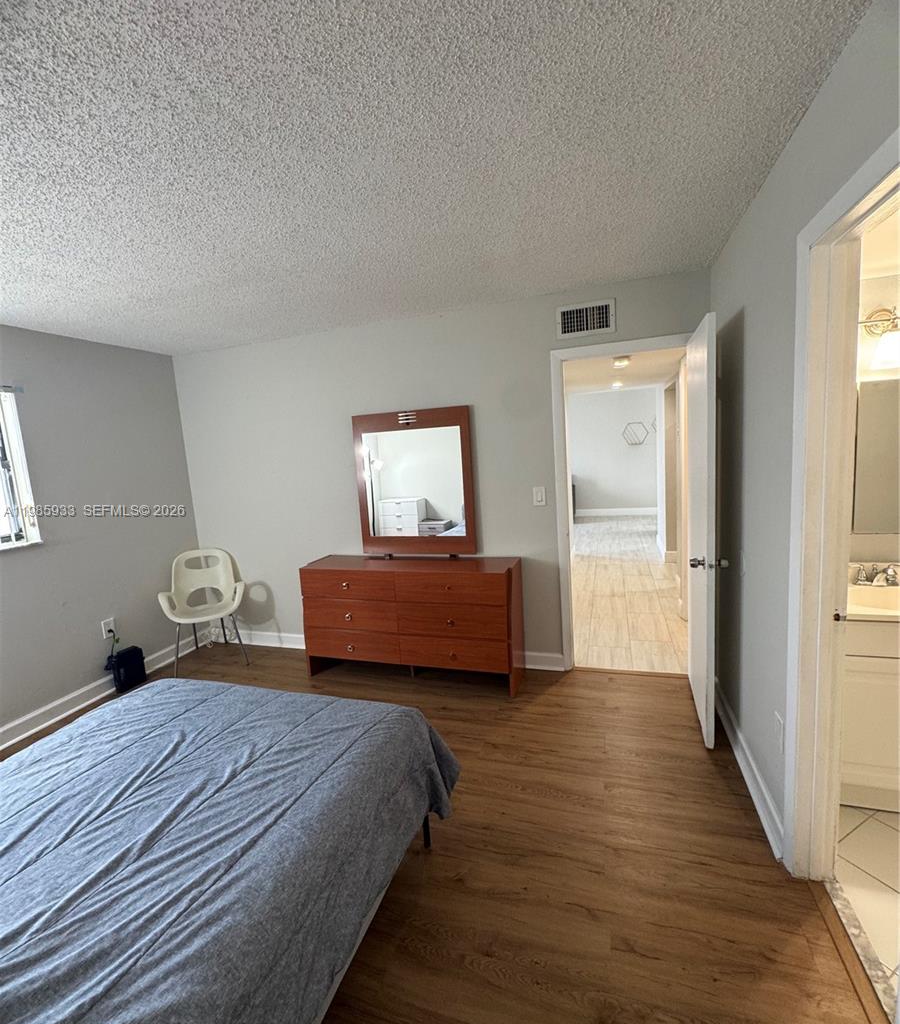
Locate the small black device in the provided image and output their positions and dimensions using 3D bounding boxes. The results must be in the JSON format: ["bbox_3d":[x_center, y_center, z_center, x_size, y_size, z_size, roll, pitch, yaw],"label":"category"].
[{"bbox_3d":[-2.301,1.135,3.479,0.090,0.250,0.200,-1,8,19],"label":"small black device"}]

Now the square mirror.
[{"bbox_3d":[-0.255,-0.189,3.386,0.870,1.010,0.040,-1,8,19],"label":"square mirror"}]

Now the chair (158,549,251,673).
[{"bbox_3d":[-1.930,0.751,3.822,0.610,0.866,0.600,-8,9,-25],"label":"chair"}]

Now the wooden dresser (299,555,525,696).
[{"bbox_3d":[-0.255,0.741,3.351,1.462,0.793,0.395,-1,8,19],"label":"wooden dresser"}]

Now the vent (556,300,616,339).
[{"bbox_3d":[0.817,-1.154,2.906,0.340,0.186,0.025,-1,8,19],"label":"vent"}]

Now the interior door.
[{"bbox_3d":[1.322,0.100,2.577,0.040,2.032,0.712,-1,8,19],"label":"interior door"}]

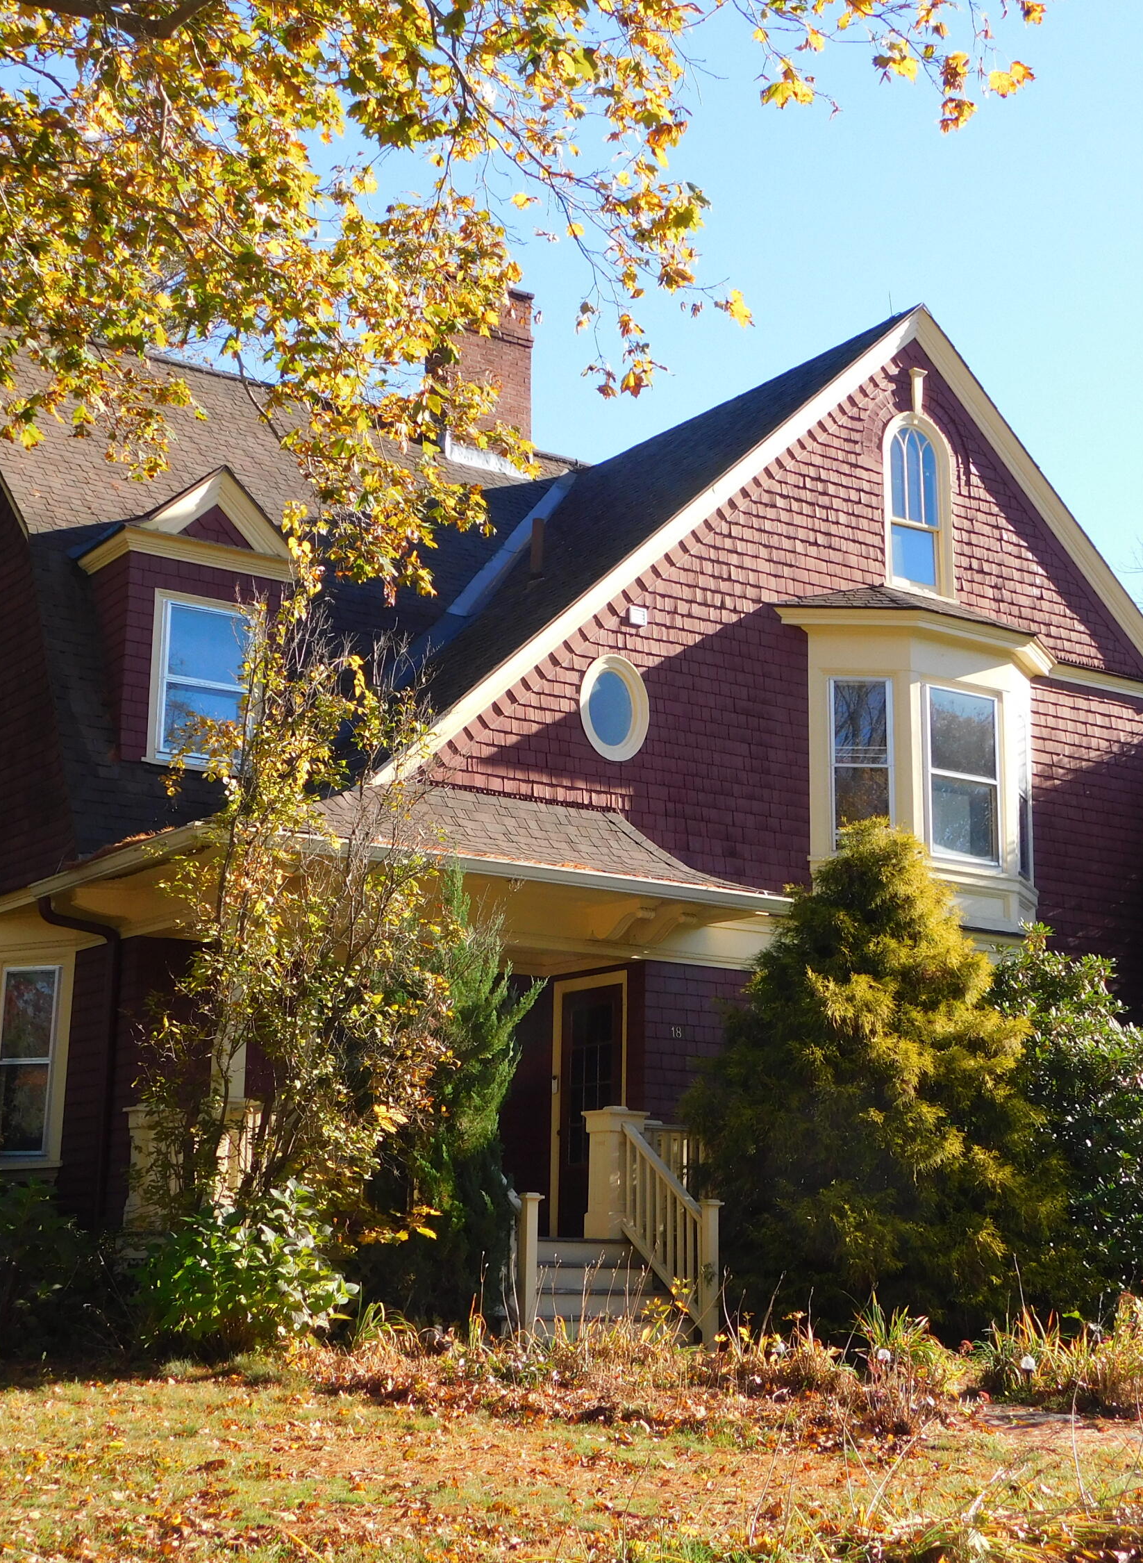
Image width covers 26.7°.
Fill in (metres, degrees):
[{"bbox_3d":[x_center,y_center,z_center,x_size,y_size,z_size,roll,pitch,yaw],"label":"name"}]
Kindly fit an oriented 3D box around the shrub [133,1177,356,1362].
[{"bbox_3d":[-2.028,3.071,15.211,1.350,1.078,1.250,2,-12,-7],"label":"shrub"}]

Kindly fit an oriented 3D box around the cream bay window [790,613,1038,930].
[{"bbox_3d":[3.471,-0.003,22.050,2.950,2.820,0.720,9,-14,-33],"label":"cream bay window"}]

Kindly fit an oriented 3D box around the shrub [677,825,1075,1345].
[{"bbox_3d":[2.335,2.301,18.515,2.942,4.035,2.883,1,-12,0],"label":"shrub"}]

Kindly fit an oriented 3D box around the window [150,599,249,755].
[{"bbox_3d":[-3.063,-0.800,20.122,0.840,1.350,0.130,9,-14,-33],"label":"window"}]

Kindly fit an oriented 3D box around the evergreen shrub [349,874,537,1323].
[{"bbox_3d":[-0.877,2.238,16.533,1.361,3.233,1.297,1,-12,0],"label":"evergreen shrub"}]

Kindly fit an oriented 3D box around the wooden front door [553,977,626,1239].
[{"bbox_3d":[0.165,2.930,21.559,0.120,2.300,1.060,9,-15,-34],"label":"wooden front door"}]

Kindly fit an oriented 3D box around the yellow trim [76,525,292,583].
[{"bbox_3d":[-3.292,-1.819,20.670,1.650,0.230,1.100,9,-14,-33],"label":"yellow trim"}]

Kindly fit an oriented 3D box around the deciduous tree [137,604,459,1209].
[{"bbox_3d":[-1.777,1.185,15.602,2.141,4.880,1.927,9,-14,-33],"label":"deciduous tree"}]

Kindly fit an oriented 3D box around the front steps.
[{"bbox_3d":[0.100,3.691,17.378,1.550,0.760,1.000,9,-14,-33],"label":"front steps"}]

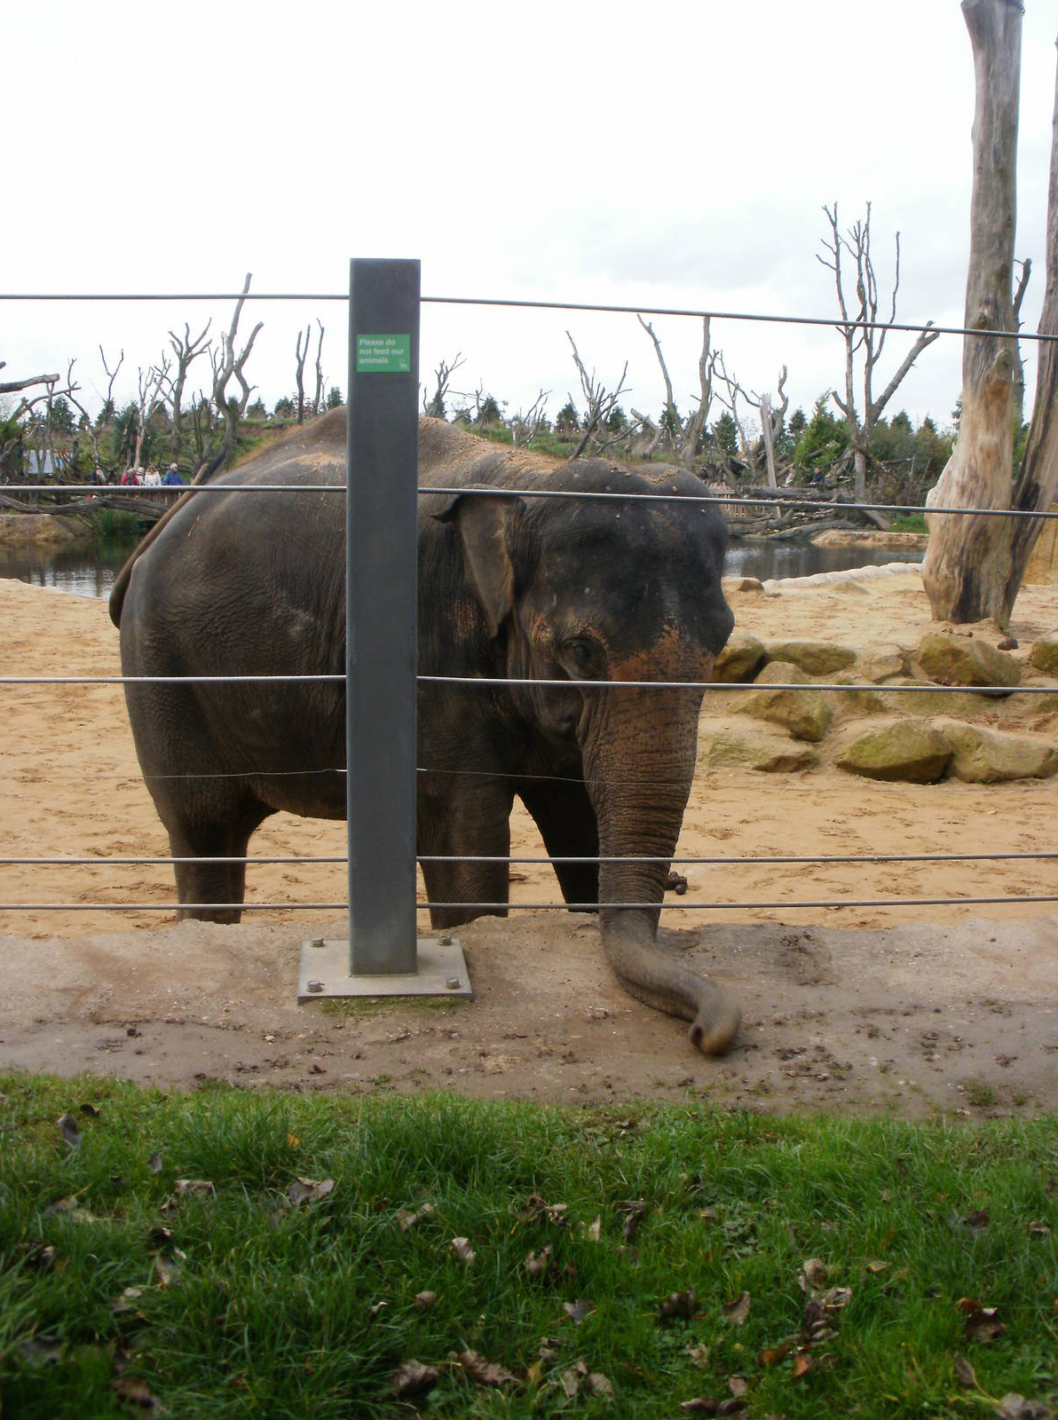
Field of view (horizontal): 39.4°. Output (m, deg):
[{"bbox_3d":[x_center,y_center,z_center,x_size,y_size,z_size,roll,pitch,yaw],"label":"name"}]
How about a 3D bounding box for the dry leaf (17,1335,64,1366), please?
[{"bbox_3d":[-0.818,1.073,2.473,0.069,0.030,0.046,1,9,0],"label":"dry leaf"}]

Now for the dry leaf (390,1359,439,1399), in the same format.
[{"bbox_3d":[-0.191,1.121,2.479,0.085,0.035,0.058,-2,10,-15],"label":"dry leaf"}]

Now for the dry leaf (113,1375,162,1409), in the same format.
[{"bbox_3d":[-0.645,1.124,2.433,0.080,0.030,0.050,3,10,15],"label":"dry leaf"}]

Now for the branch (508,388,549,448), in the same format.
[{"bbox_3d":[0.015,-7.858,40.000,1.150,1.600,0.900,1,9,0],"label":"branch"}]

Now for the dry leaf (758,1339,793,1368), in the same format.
[{"bbox_3d":[0.418,1.092,2.505,0.058,0.030,0.042,1,9,0],"label":"dry leaf"}]

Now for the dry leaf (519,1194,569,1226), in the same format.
[{"bbox_3d":[0.032,1.024,3.026,0.100,0.035,0.075,1,9,0],"label":"dry leaf"}]

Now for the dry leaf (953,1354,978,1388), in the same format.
[{"bbox_3d":[0.748,1.133,2.532,0.035,0.025,0.065,1,9,0],"label":"dry leaf"}]

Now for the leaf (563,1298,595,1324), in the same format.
[{"bbox_3d":[0.089,1.067,2.620,0.057,0.030,0.042,1,9,0],"label":"leaf"}]

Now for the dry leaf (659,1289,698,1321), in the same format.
[{"bbox_3d":[0.271,1.081,2.682,0.072,0.035,0.060,1,9,0],"label":"dry leaf"}]

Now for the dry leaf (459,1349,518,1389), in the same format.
[{"bbox_3d":[-0.068,1.119,2.508,0.105,0.035,0.057,3,10,15],"label":"dry leaf"}]

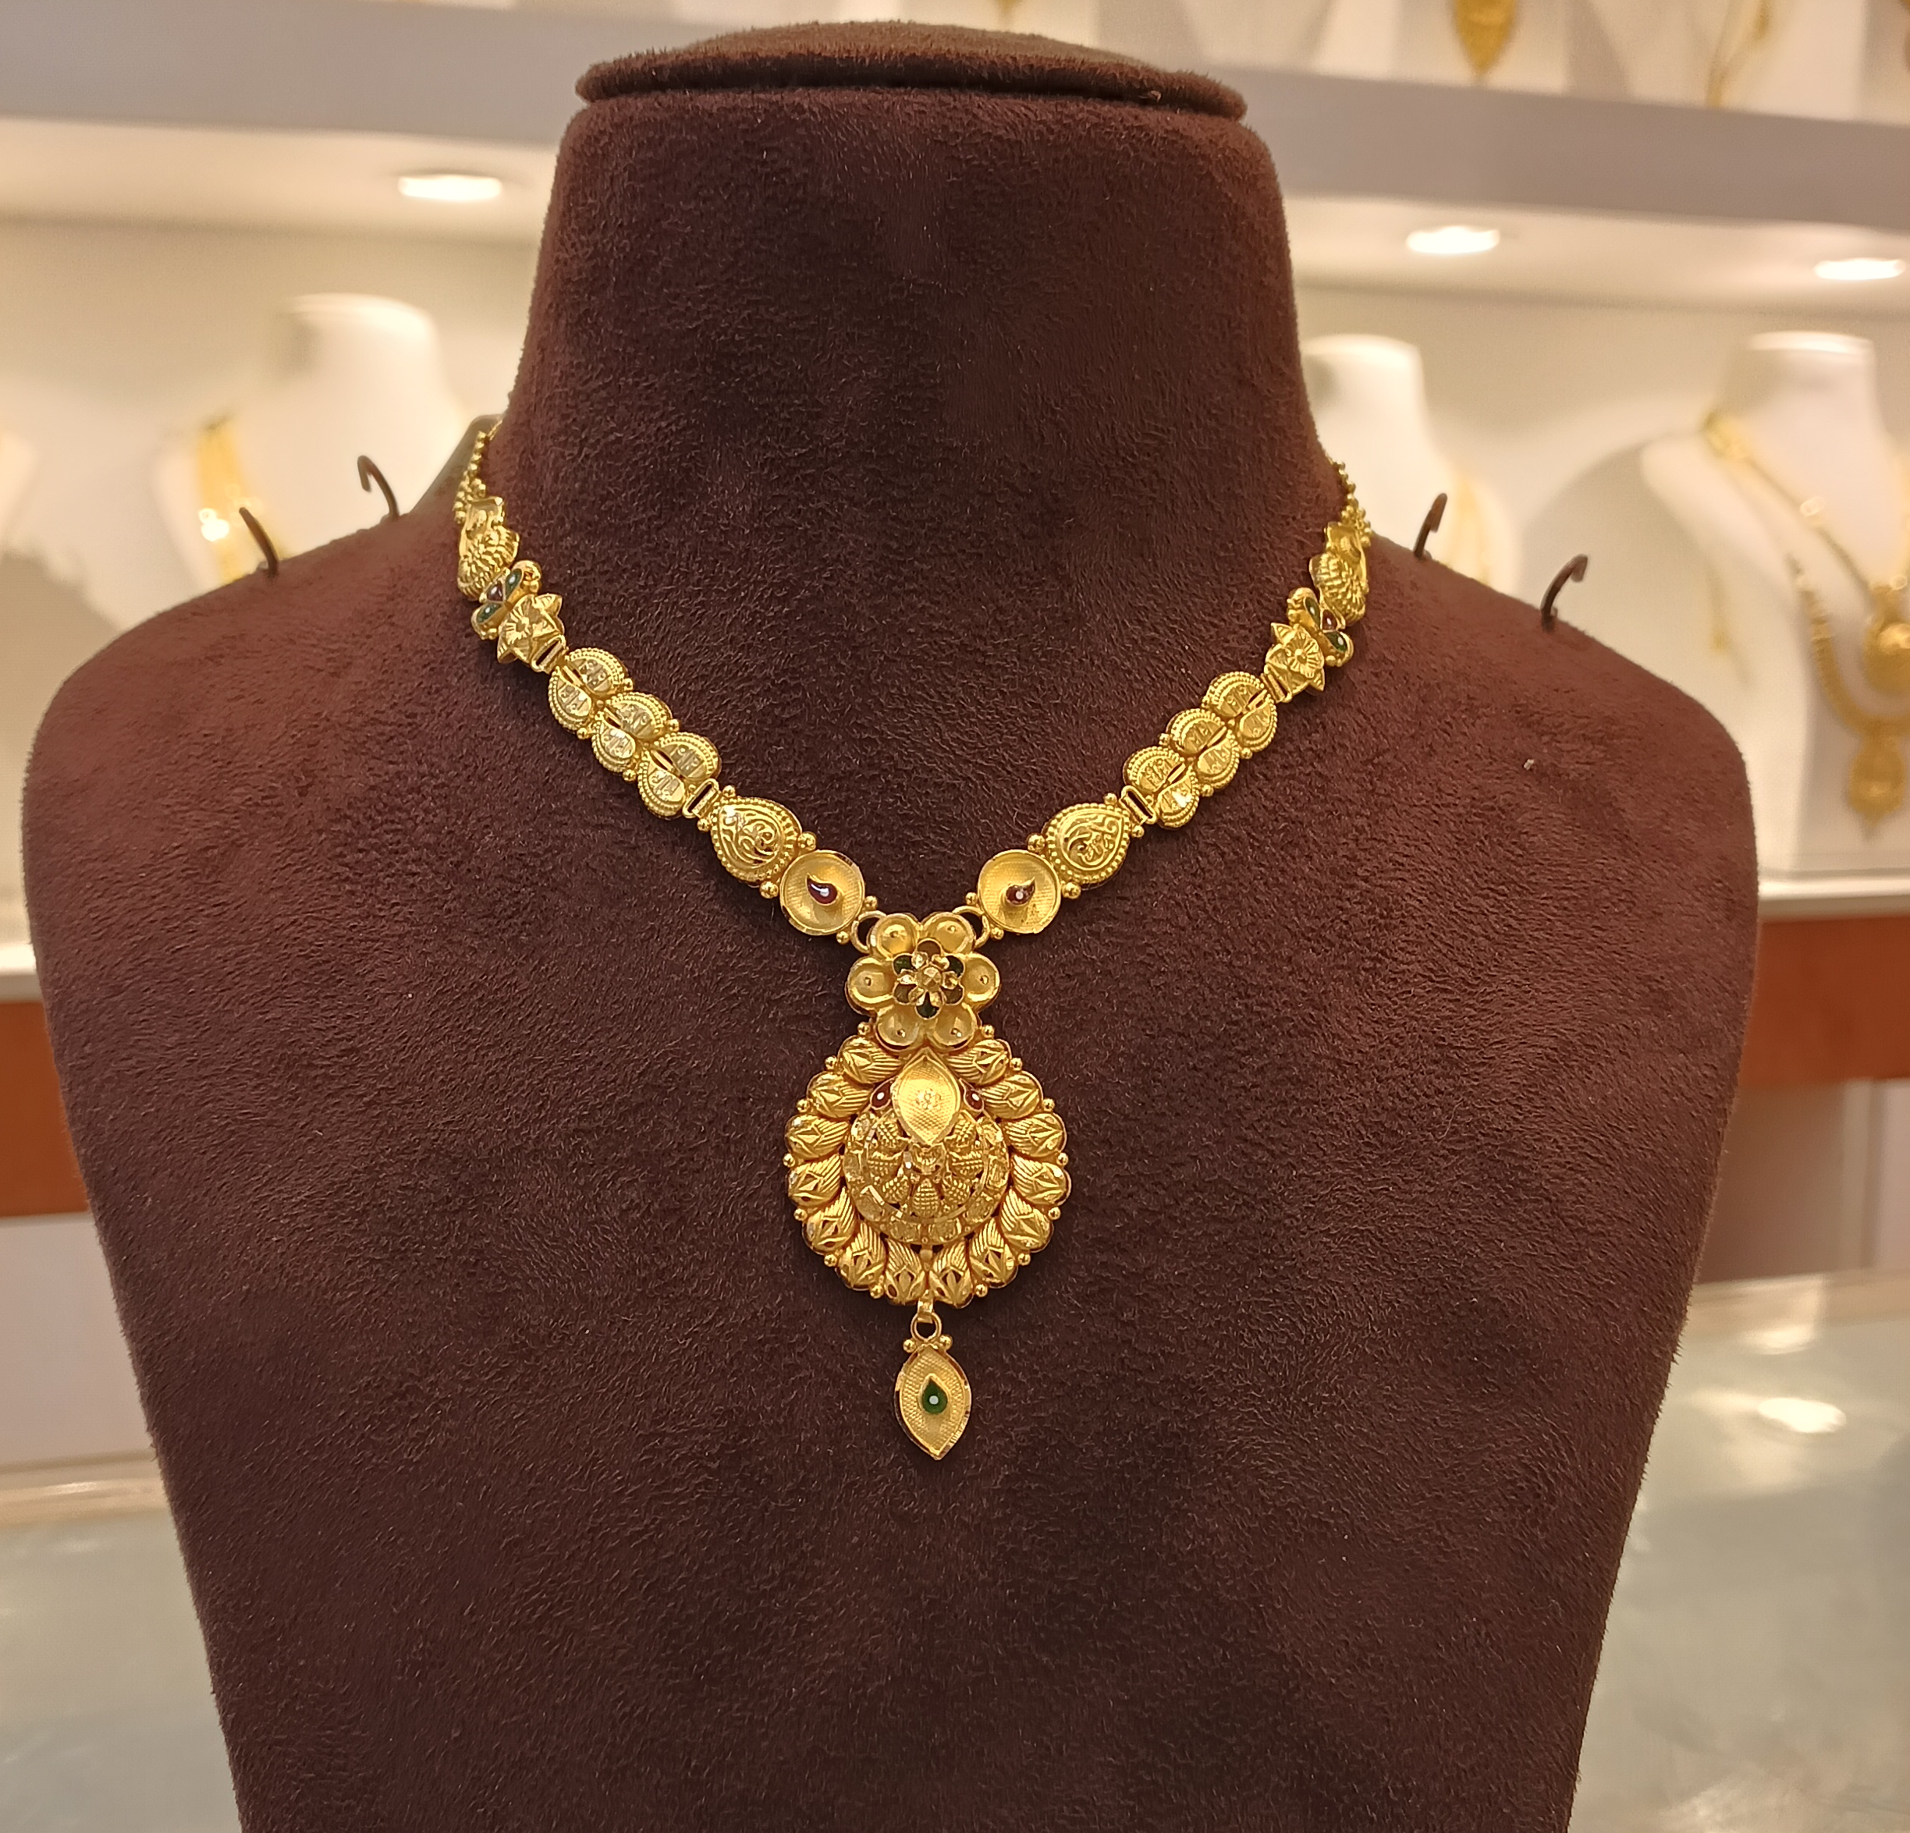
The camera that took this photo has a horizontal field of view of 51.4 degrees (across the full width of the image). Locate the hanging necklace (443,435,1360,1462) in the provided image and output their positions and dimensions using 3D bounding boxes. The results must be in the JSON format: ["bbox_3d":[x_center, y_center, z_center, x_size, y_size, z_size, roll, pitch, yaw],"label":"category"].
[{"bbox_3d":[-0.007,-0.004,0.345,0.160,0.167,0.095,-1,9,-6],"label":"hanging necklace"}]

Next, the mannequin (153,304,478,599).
[{"bbox_3d":[-0.308,-0.152,1.020,0.190,0.320,0.130,-2,9,-15],"label":"mannequin"}]

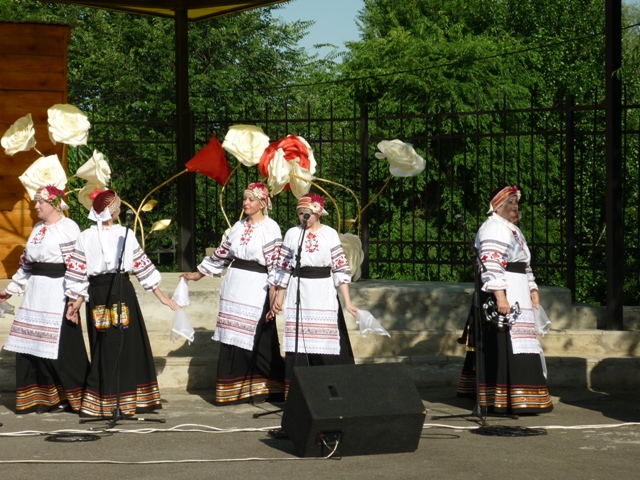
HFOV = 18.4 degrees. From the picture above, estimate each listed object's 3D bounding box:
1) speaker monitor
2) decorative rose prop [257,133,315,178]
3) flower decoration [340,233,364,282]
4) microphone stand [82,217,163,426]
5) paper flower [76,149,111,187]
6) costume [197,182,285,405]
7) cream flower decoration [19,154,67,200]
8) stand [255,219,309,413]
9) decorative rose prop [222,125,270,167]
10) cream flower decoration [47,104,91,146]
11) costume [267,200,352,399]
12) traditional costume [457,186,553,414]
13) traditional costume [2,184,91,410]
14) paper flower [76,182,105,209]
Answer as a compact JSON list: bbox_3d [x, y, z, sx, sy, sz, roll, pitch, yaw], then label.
[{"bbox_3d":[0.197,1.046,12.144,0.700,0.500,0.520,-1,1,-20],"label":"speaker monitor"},{"bbox_3d":[-0.293,-0.684,16.800,0.460,0.430,0.250,0,1,0],"label":"decorative rose prop"},{"bbox_3d":[0.251,0.154,17.400,0.340,0.430,0.220,0,1,18],"label":"flower decoration"},{"bbox_3d":[-1.385,0.537,13.800,0.600,1.500,0.500,0,1,12],"label":"microphone stand"},{"bbox_3d":[-1.923,-0.607,16.800,0.250,0.310,0.320,0,1,28],"label":"paper flower"},{"bbox_3d":[-0.603,0.411,15.200,0.600,1.690,0.450,0,1,24],"label":"costume"},{"bbox_3d":[-2.413,-0.539,17.200,0.420,0.410,0.240,0,1,-3],"label":"cream flower decoration"},{"bbox_3d":[-0.189,0.559,14.100,0.560,1.470,0.520,0,1,0],"label":"stand"},{"bbox_3d":[-0.624,-0.802,16.800,0.410,0.360,0.260,0,1,0],"label":"decorative rose prop"},{"bbox_3d":[-2.199,-1.001,17.300,0.390,0.370,0.240,0,1,-6],"label":"cream flower decoration"},{"bbox_3d":[-0.065,0.450,15.200,0.630,1.600,0.440,0,1,6],"label":"costume"},{"bbox_3d":[1.382,0.440,14.500,0.580,1.660,0.660,1,2,41],"label":"traditional costume"},{"bbox_3d":[-2.026,0.428,14.600,0.700,1.660,0.580,1,1,37],"label":"traditional costume"},{"bbox_3d":[-1.981,-0.372,17.300,0.330,0.340,0.220,0,1,-12],"label":"paper flower"}]

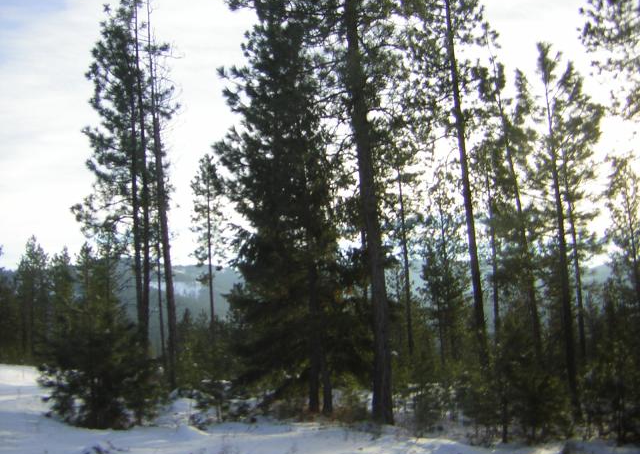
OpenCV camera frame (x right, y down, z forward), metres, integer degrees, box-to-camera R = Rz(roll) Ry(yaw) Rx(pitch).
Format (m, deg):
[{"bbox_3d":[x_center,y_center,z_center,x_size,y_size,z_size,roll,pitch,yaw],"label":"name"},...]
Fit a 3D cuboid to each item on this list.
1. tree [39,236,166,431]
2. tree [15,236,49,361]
[{"bbox_3d":[-3.628,1.777,11.000,1.950,3.000,1.950,-4,-6,0],"label":"tree"},{"bbox_3d":[-10.403,2.614,24.000,1.200,4.550,1.200,-4,-6,0],"label":"tree"}]

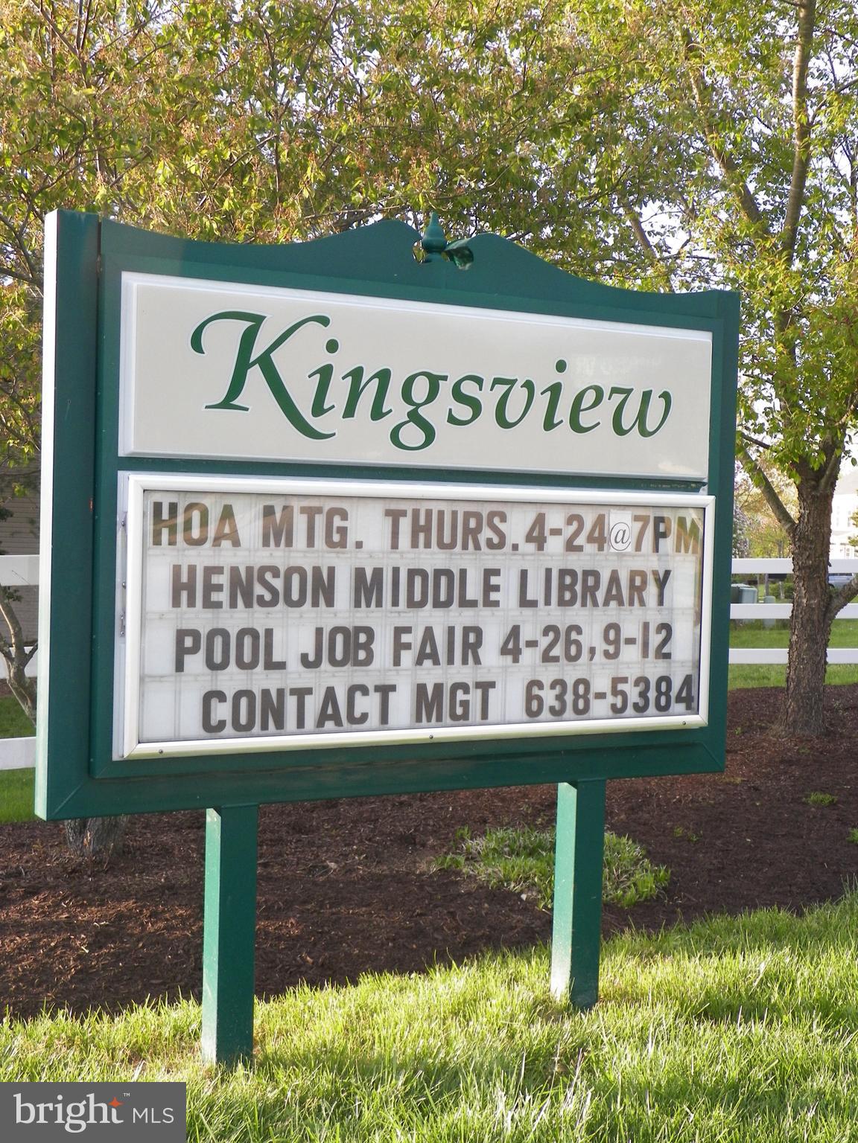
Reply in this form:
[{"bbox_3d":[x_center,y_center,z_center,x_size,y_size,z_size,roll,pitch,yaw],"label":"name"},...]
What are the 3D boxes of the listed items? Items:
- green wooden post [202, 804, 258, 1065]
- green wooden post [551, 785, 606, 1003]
[{"bbox_3d":[-0.476,0.864,3.722,0.092,0.629,0.095,0,3,-28],"label":"green wooden post"},{"bbox_3d":[0.401,0.858,4.184,0.092,0.605,0.095,0,3,-28],"label":"green wooden post"}]

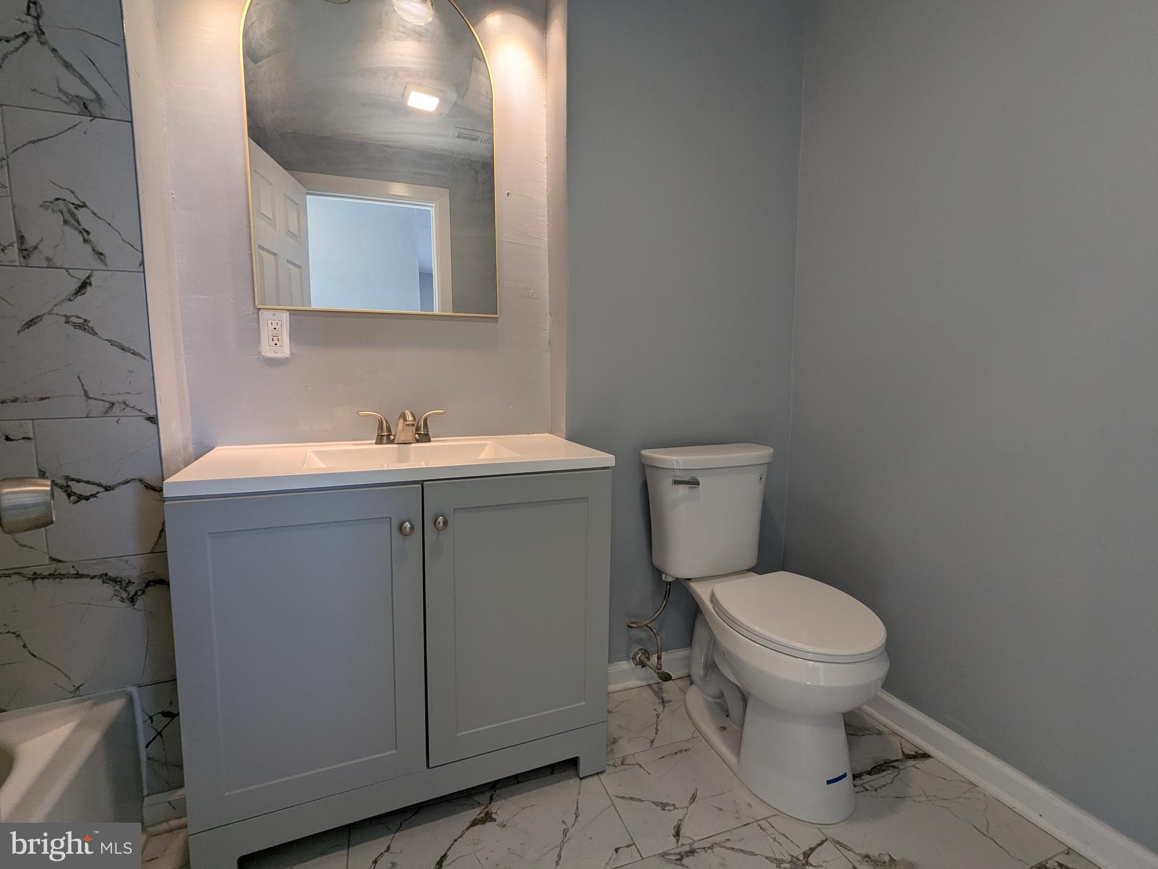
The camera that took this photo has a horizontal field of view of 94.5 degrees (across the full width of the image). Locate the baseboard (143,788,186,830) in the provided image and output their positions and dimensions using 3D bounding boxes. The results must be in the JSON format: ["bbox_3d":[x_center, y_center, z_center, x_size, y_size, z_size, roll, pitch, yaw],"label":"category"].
[{"bbox_3d":[-0.951,0.866,1.234,0.085,0.092,0.020,-2,7,-24],"label":"baseboard"}]

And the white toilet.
[{"bbox_3d":[0.510,0.478,1.482,0.440,0.805,0.715,-3,7,-22],"label":"white toilet"}]

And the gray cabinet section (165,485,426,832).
[{"bbox_3d":[-0.638,0.426,1.303,0.458,0.676,0.420,-2,7,-24],"label":"gray cabinet section"}]

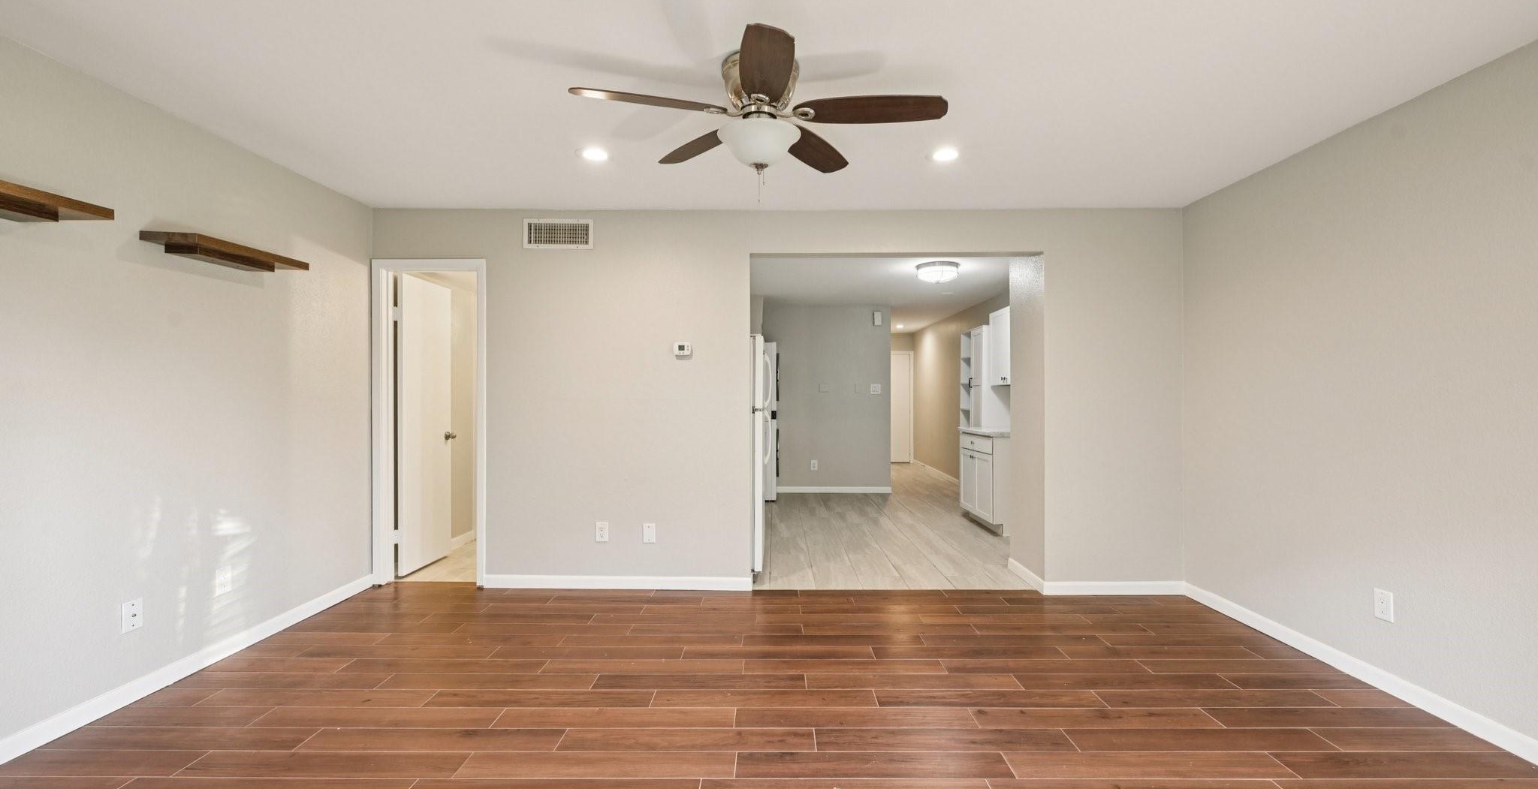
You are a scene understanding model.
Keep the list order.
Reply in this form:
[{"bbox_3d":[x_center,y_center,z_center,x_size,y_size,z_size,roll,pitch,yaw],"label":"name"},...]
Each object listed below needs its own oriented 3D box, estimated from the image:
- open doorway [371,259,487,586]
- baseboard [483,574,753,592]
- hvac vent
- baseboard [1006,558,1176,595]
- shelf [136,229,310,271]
[{"bbox_3d":[-2.185,0.183,3.880,0.737,2.100,0.120,0,0,0],"label":"open doorway"},{"bbox_3d":[-0.963,1.200,3.815,1.720,0.084,0.018,0,0,0],"label":"baseboard"},{"bbox_3d":[-1.344,-1.025,3.822,0.445,0.190,0.020,0,0,0],"label":"hvac vent"},{"bbox_3d":[2.170,1.226,4.050,0.870,0.085,0.540,0,0,0],"label":"baseboard"},{"bbox_3d":[-2.443,-0.632,2.730,0.237,0.065,0.595,0,0,0],"label":"shelf"}]

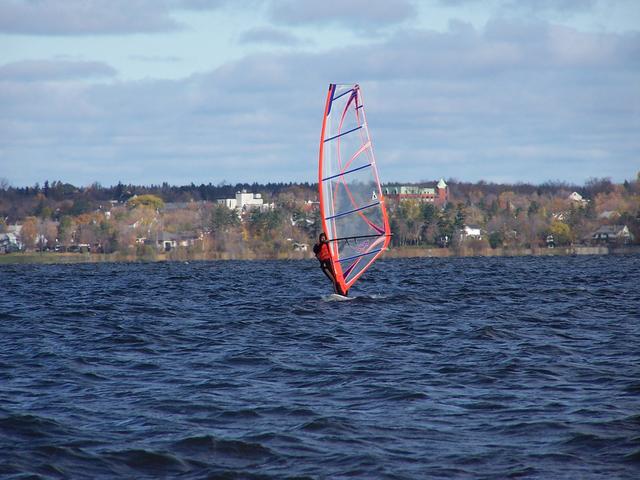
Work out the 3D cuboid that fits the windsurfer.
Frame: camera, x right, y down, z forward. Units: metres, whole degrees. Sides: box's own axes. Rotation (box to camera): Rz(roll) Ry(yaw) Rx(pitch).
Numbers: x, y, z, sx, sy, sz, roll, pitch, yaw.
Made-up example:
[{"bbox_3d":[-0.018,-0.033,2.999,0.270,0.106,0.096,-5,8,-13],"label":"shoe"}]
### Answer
[{"bbox_3d":[0.251,0.586,168.000,0.560,1.640,0.520,-9,-10,-38],"label":"windsurfer"}]

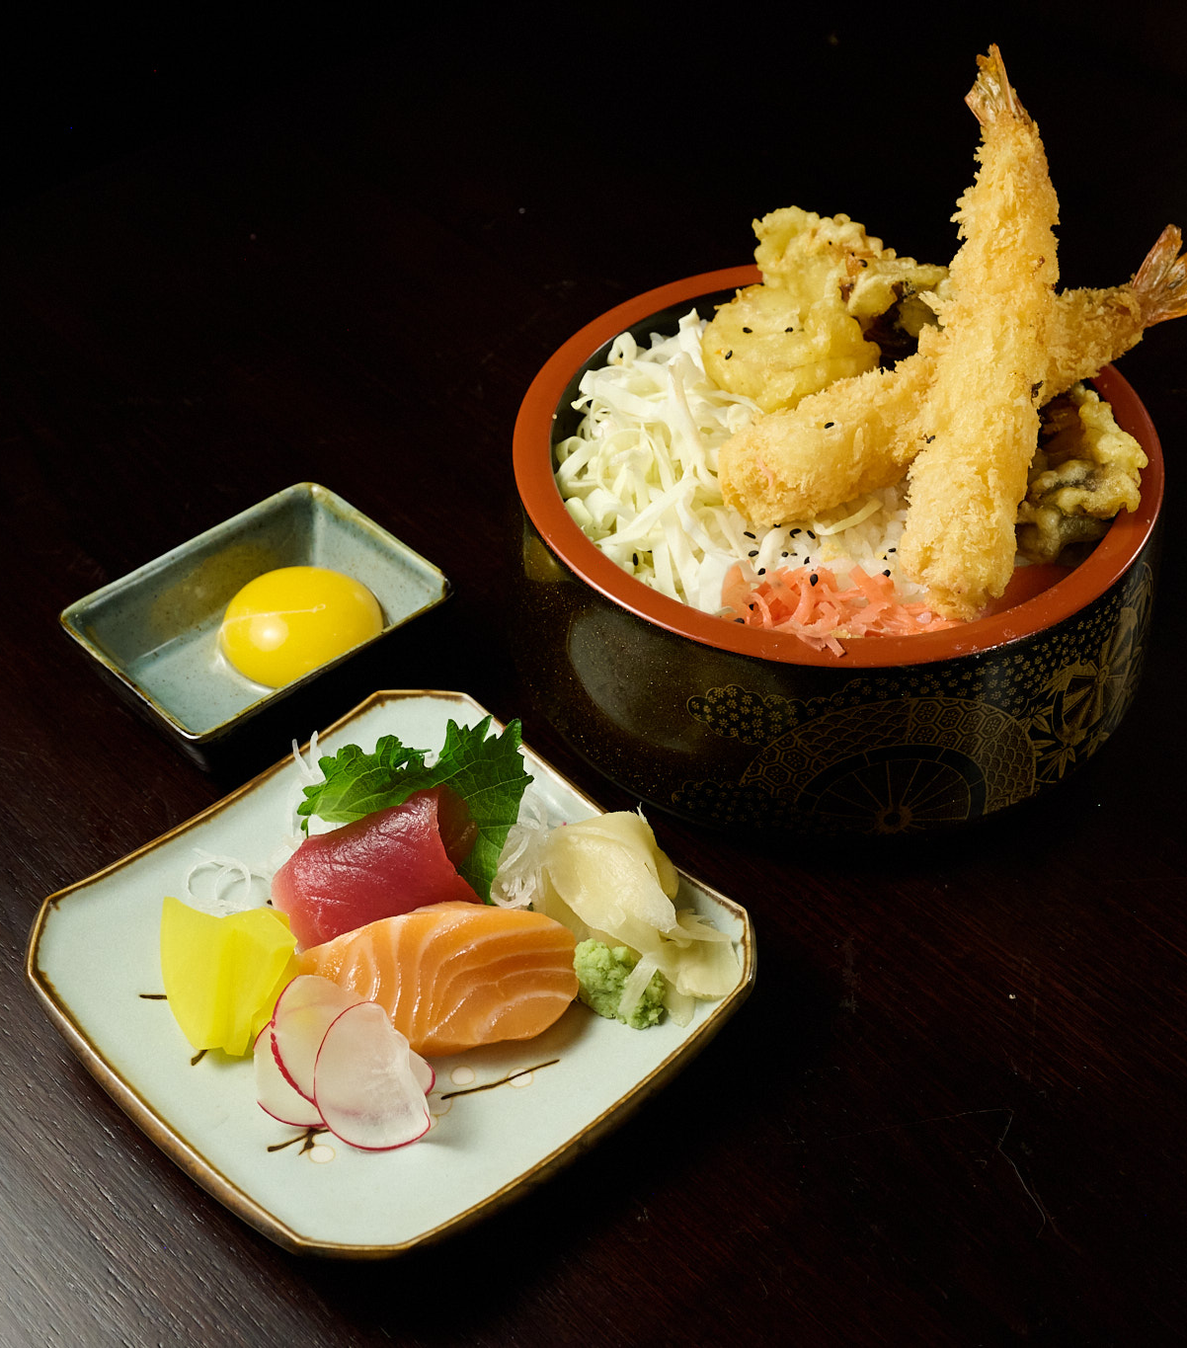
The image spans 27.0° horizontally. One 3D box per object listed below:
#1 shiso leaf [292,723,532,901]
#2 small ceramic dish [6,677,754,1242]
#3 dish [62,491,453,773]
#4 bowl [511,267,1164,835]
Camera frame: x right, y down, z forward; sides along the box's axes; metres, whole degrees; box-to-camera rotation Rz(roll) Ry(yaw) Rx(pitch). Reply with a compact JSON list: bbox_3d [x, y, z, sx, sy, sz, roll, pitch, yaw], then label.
[{"bbox_3d":[-0.048,0.037,0.658,0.063,0.025,0.048,-1,44,0],"label":"shiso leaf"},{"bbox_3d":[-0.051,0.076,0.630,0.145,0.025,0.145,-33,52,-29],"label":"small ceramic dish"},{"bbox_3d":[-0.096,-0.011,0.722,0.095,0.026,0.073,-32,52,-28],"label":"dish"},{"bbox_3d":[0.068,-0.036,0.709,0.183,0.075,0.183,-1,44,1],"label":"bowl"}]

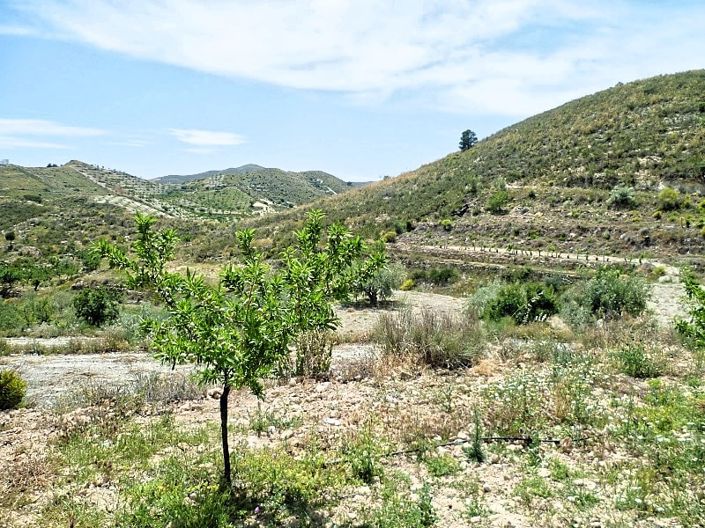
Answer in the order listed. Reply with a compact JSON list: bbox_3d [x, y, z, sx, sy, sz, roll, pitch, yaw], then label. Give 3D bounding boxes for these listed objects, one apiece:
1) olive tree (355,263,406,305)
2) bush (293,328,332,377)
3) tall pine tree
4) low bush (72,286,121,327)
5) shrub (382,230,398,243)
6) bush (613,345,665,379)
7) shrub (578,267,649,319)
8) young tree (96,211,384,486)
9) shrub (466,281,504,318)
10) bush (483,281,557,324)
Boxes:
[{"bbox_3d":[1.096,0.855,25.000,2.500,1.870,2.400,0,5,0],"label":"olive tree"},{"bbox_3d":[-0.479,1.099,7.000,0.462,0.608,0.450,0,3,0],"label":"bush"},{"bbox_3d":[26.570,-28.281,130.000,4.290,5.193,4.200,0,3,0],"label":"tall pine tree"},{"bbox_3d":[-6.737,1.118,15.000,1.251,1.042,1.200,0,3,0],"label":"low bush"},{"bbox_3d":[3.667,-2.654,55.000,1.528,1.146,1.500,0,3,0],"label":"shrub"},{"bbox_3d":[3.462,1.180,6.900,0.623,0.407,0.550,0,3,0],"label":"bush"},{"bbox_3d":[6.182,0.699,13.500,1.641,1.266,1.500,0,3,0],"label":"shrub"},{"bbox_3d":[-0.756,0.571,3.850,1.887,1.827,1.650,0,3,0],"label":"young tree"},{"bbox_3d":[3.337,0.891,14.300,0.944,0.944,1.000,0,3,0],"label":"shrub"},{"bbox_3d":[3.979,0.936,13.500,1.782,0.985,1.500,0,3,0],"label":"bush"}]

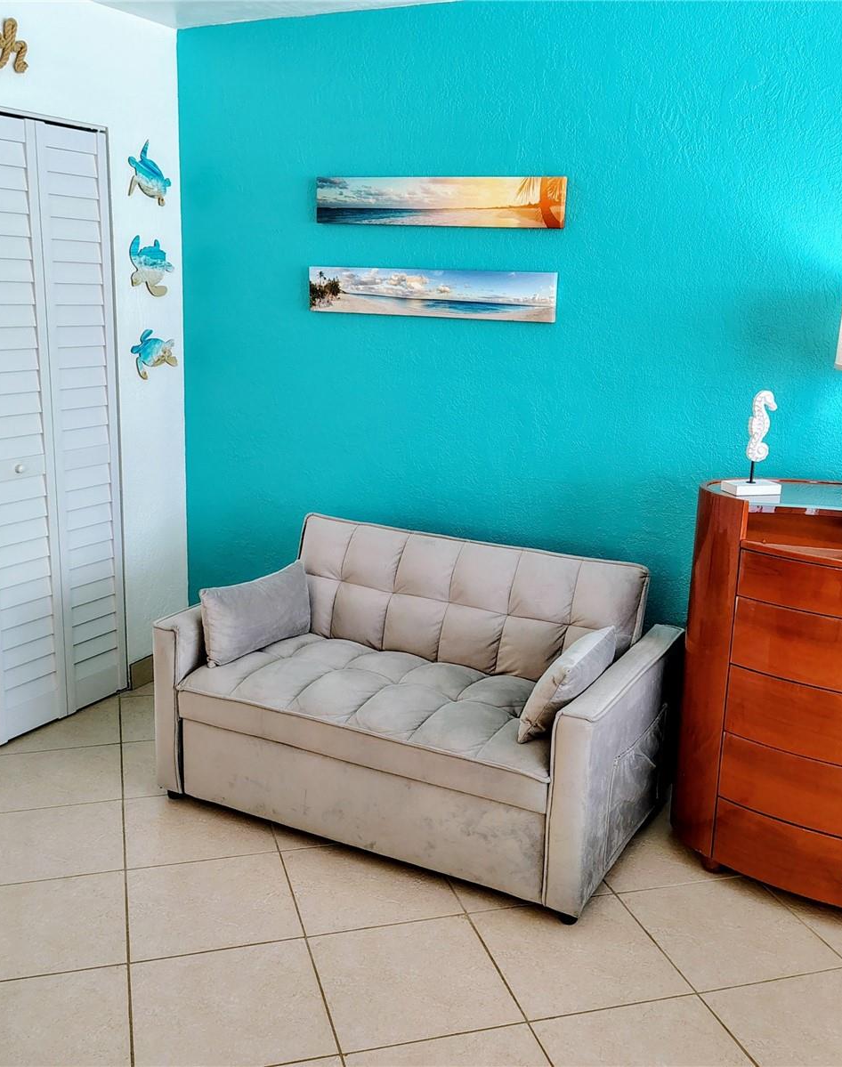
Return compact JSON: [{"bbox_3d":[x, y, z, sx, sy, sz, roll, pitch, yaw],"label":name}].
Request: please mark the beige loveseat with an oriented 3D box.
[{"bbox_3d":[0.006,0.442,3.029,1.350,0.800,0.870,8,14,26],"label":"beige loveseat"}]

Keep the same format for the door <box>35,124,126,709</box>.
[{"bbox_3d":[-1.202,-0.358,3.507,0.033,2.030,0.301,8,14,26],"label":"door"}]

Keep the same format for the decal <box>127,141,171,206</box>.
[{"bbox_3d":[-0.990,-1.320,3.614,0.015,0.222,0.226,8,14,26],"label":"decal"}]

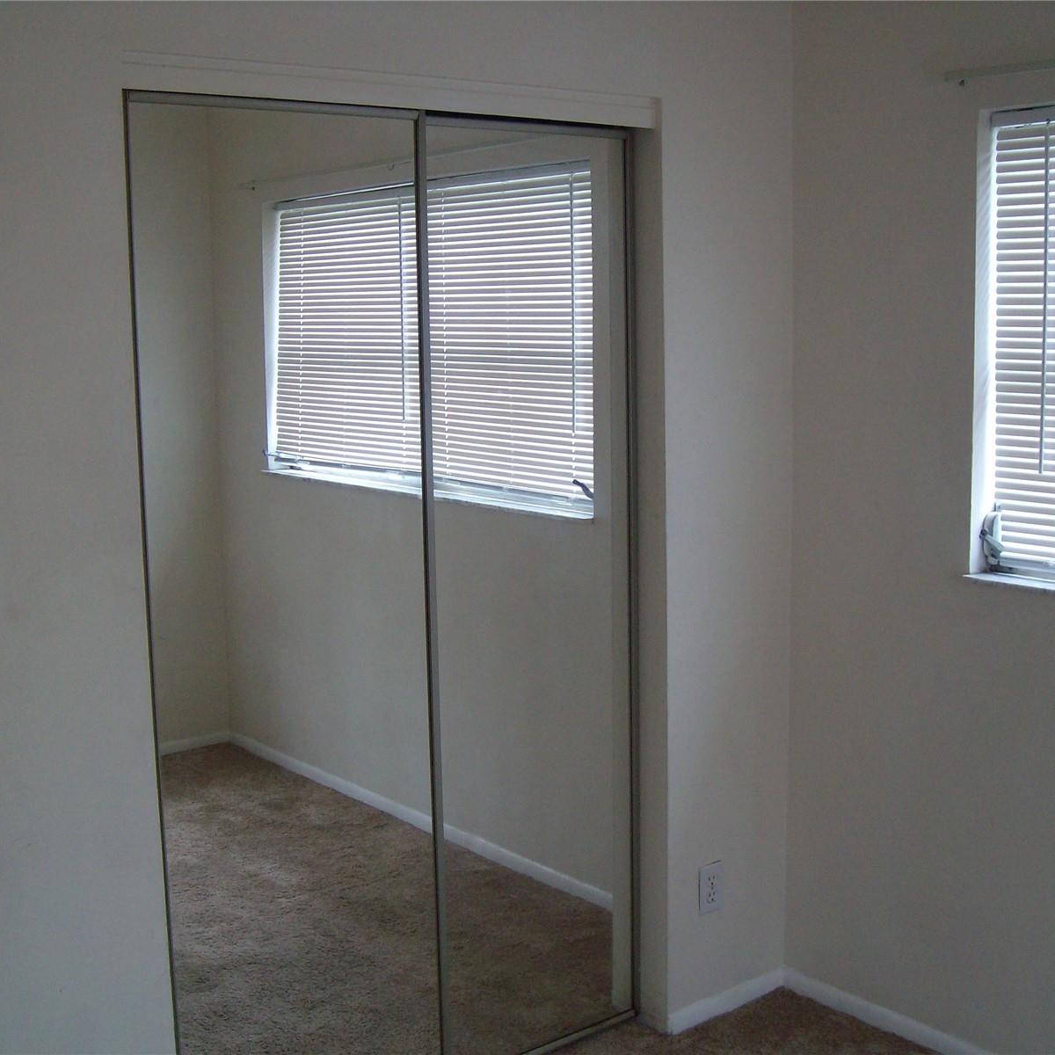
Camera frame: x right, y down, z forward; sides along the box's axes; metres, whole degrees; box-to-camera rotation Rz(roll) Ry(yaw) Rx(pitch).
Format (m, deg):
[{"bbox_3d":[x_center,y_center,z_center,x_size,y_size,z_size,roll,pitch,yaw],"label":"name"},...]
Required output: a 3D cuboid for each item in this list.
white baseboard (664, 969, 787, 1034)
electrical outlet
[{"bbox_3d":[0.467,1.105,3.329,0.389,0.049,0.014,-7,10,-37],"label":"white baseboard"},{"bbox_3d":[0.418,0.826,3.264,0.071,0.115,0.009,-7,10,-37],"label":"electrical outlet"}]

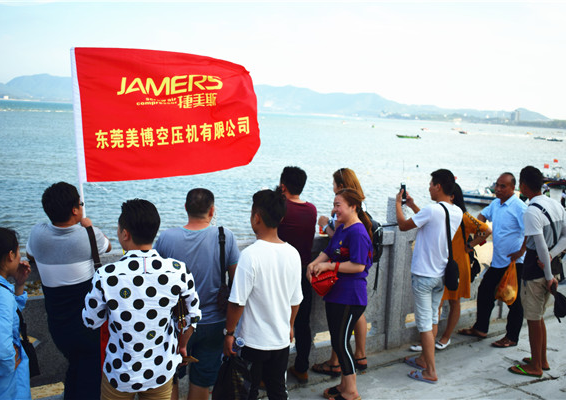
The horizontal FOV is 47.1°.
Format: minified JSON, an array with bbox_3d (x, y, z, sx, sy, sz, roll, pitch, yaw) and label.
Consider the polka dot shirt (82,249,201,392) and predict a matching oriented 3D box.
[{"bbox_3d":[-0.675,0.547,3.150,0.570,0.670,0.340,1,8,-17],"label":"polka dot shirt"}]

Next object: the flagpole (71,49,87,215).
[{"bbox_3d":[-1.325,-0.400,4.250,0.035,1.183,0.035,-2,5,1],"label":"flagpole"}]

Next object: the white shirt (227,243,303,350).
[{"bbox_3d":[-0.090,0.523,3.750,0.450,0.610,0.280,-1,9,-28],"label":"white shirt"}]

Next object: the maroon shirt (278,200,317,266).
[{"bbox_3d":[0.070,0.250,5.200,0.460,0.540,0.300,-2,9,-33],"label":"maroon shirt"}]

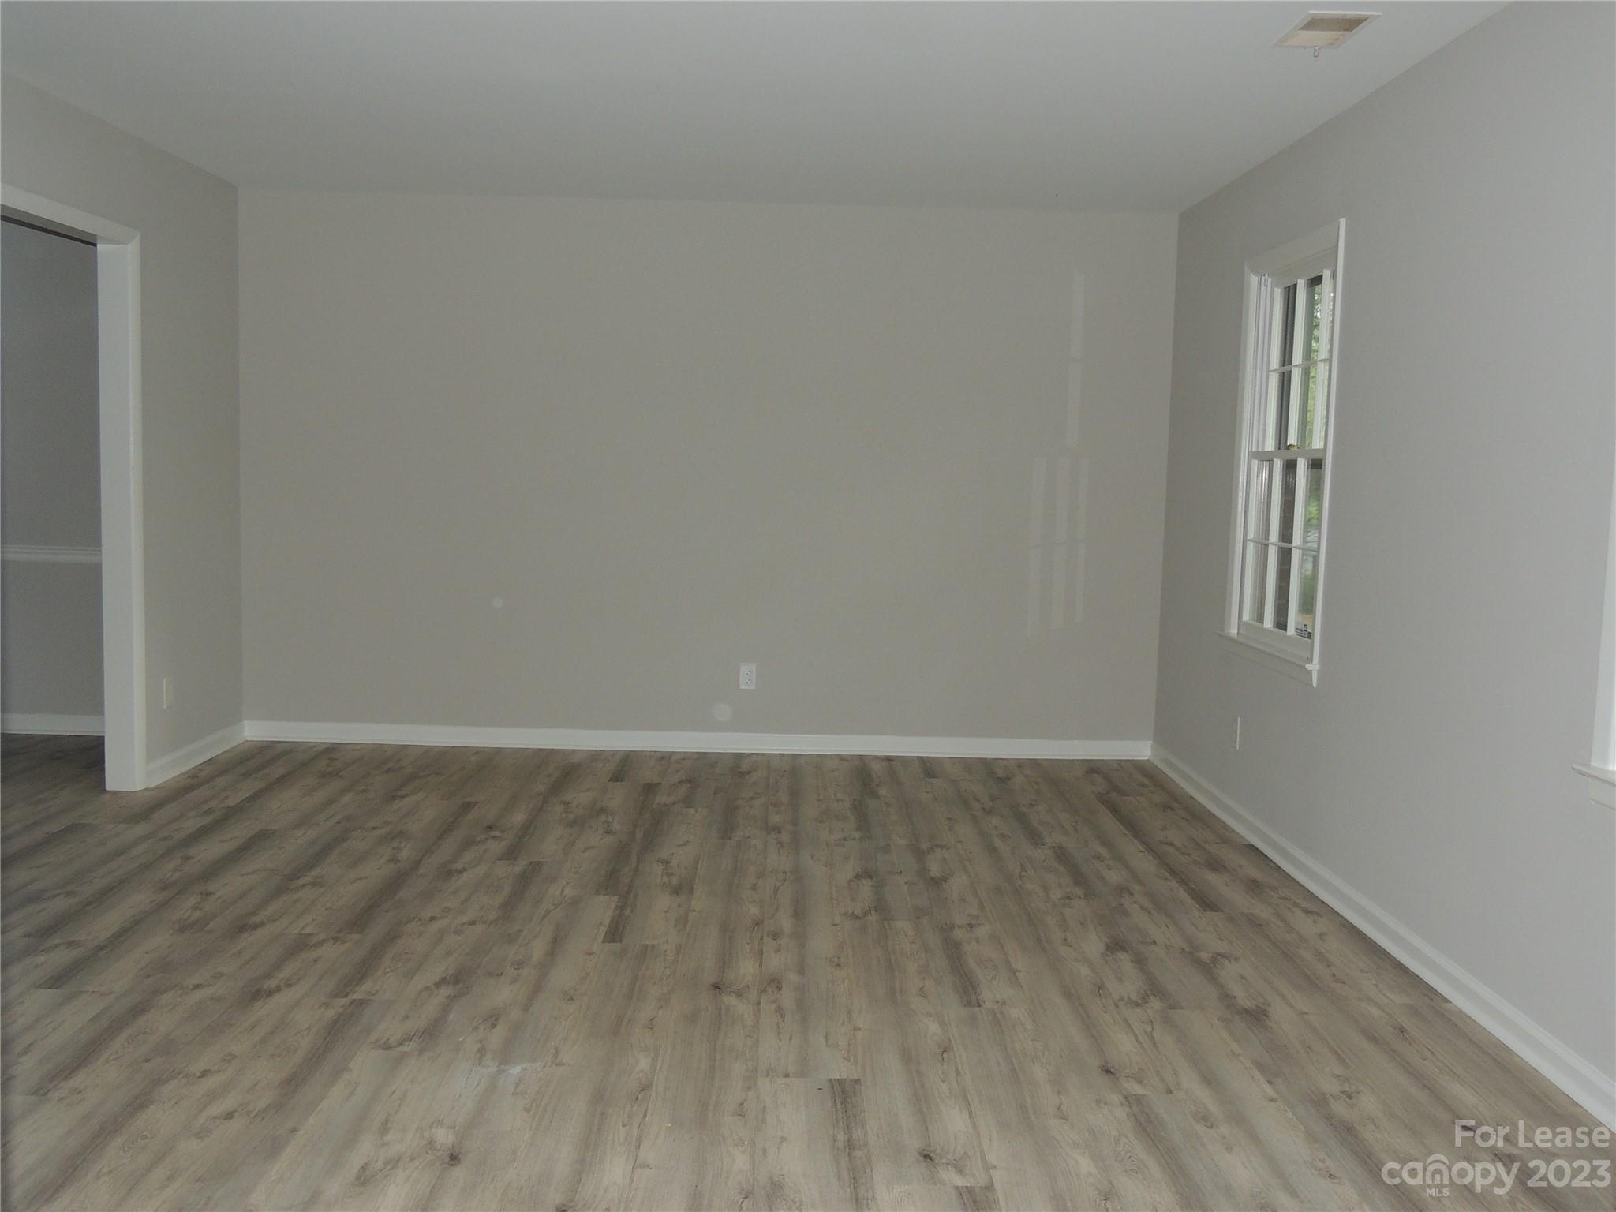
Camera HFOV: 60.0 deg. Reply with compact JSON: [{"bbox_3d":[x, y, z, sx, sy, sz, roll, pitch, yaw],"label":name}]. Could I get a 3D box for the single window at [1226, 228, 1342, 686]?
[{"bbox_3d":[1.654,-0.514,4.825,0.090,1.465,0.900,1,6,-1],"label":"single window"}]

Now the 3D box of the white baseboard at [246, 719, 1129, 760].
[{"bbox_3d":[-0.485,0.609,6.346,4.137,0.090,0.025,1,6,-1],"label":"white baseboard"}]

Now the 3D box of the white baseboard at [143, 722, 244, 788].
[{"bbox_3d":[-2.532,0.609,5.827,0.025,0.090,0.991,1,6,-1],"label":"white baseboard"}]

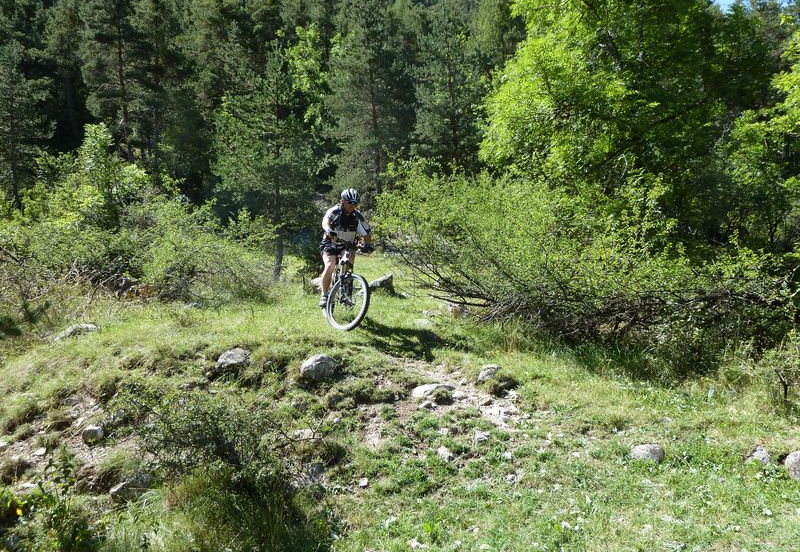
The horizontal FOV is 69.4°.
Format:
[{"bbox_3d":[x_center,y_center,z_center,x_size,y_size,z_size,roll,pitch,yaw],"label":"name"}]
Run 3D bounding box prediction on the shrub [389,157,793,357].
[{"bbox_3d":[1.950,-0.220,6.900,4.400,2.150,2.500,-1,6,0],"label":"shrub"}]

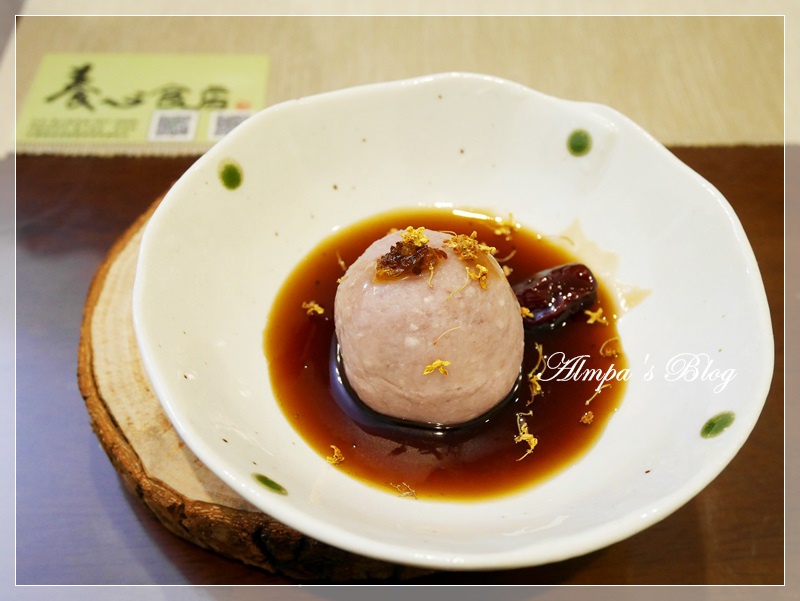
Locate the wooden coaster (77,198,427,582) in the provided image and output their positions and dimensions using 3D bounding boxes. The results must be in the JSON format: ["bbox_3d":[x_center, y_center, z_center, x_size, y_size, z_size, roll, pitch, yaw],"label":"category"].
[{"bbox_3d":[-0.016,0.008,0.235,0.139,0.021,0.139,0,51,0],"label":"wooden coaster"}]

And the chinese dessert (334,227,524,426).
[{"bbox_3d":[0.007,0.004,0.190,0.043,0.039,0.043,0,51,0],"label":"chinese dessert"}]

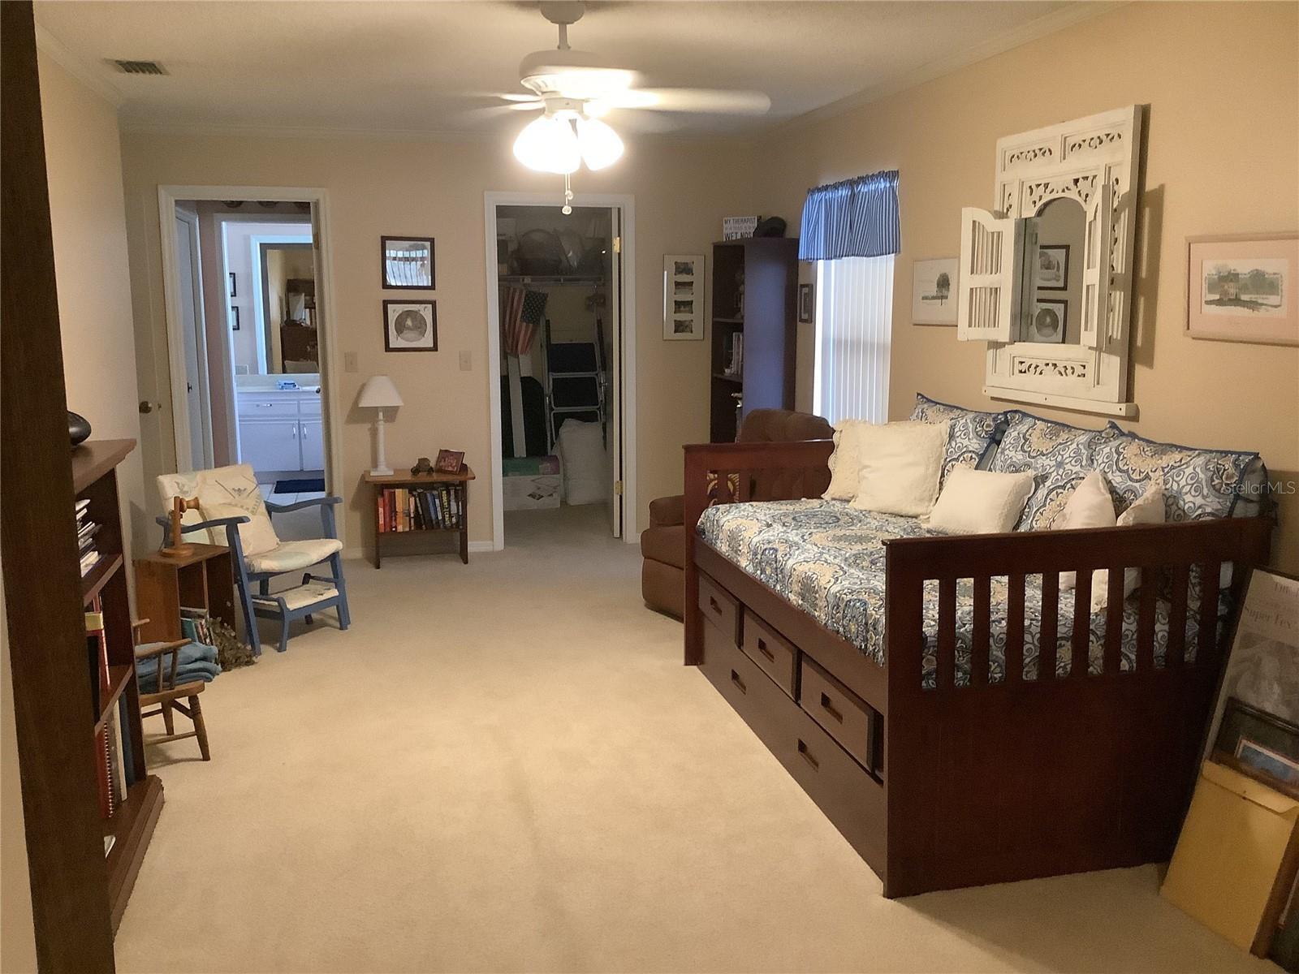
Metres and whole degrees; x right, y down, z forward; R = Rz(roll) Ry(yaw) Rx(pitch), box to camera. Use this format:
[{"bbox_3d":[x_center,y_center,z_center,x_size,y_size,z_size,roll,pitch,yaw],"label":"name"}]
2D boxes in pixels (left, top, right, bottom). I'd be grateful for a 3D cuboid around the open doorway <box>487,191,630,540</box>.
[{"bbox_3d":[-0.529,-0.658,6.993,0.850,2.070,0.140,-3,10,-14],"label":"open doorway"}]

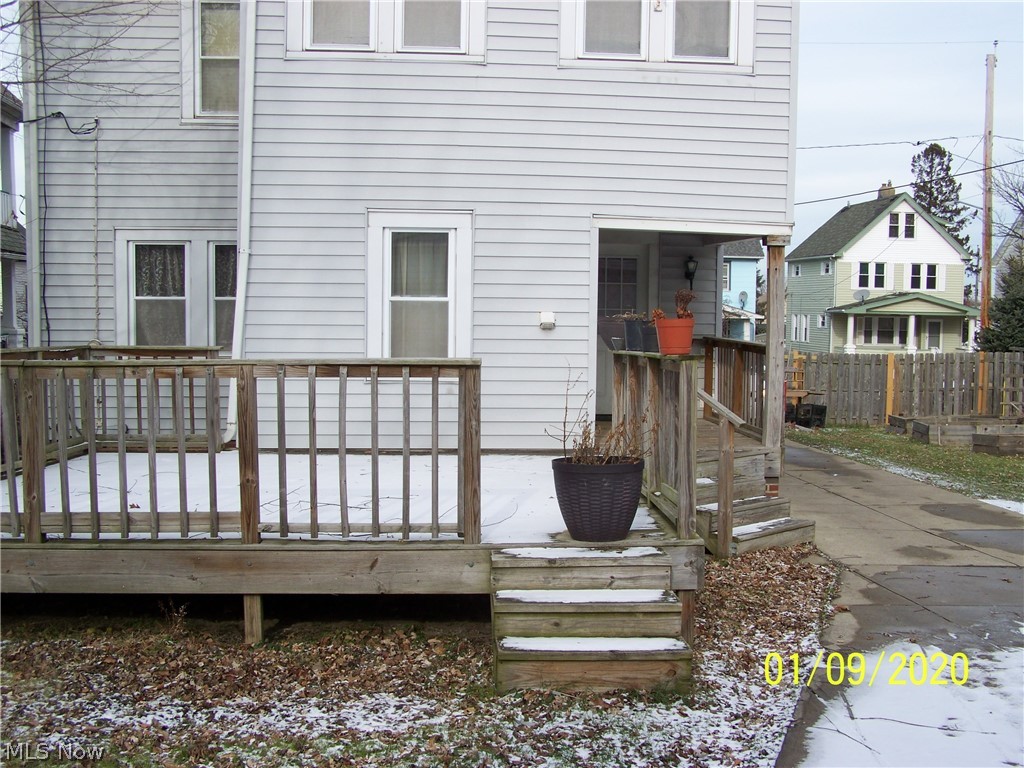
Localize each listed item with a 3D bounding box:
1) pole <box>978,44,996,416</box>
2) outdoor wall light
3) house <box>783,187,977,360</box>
[{"bbox_3d":[12.979,-4.104,30.657,0.280,10.080,0.280,0,4,-7],"label":"pole"},{"bbox_3d":[2.015,-1.246,12.620,0.135,0.385,0.190,0,4,-6],"label":"outdoor wall light"},{"bbox_3d":[20.722,-6.358,63.147,7.200,10.100,9.000,0,4,-7],"label":"house"}]

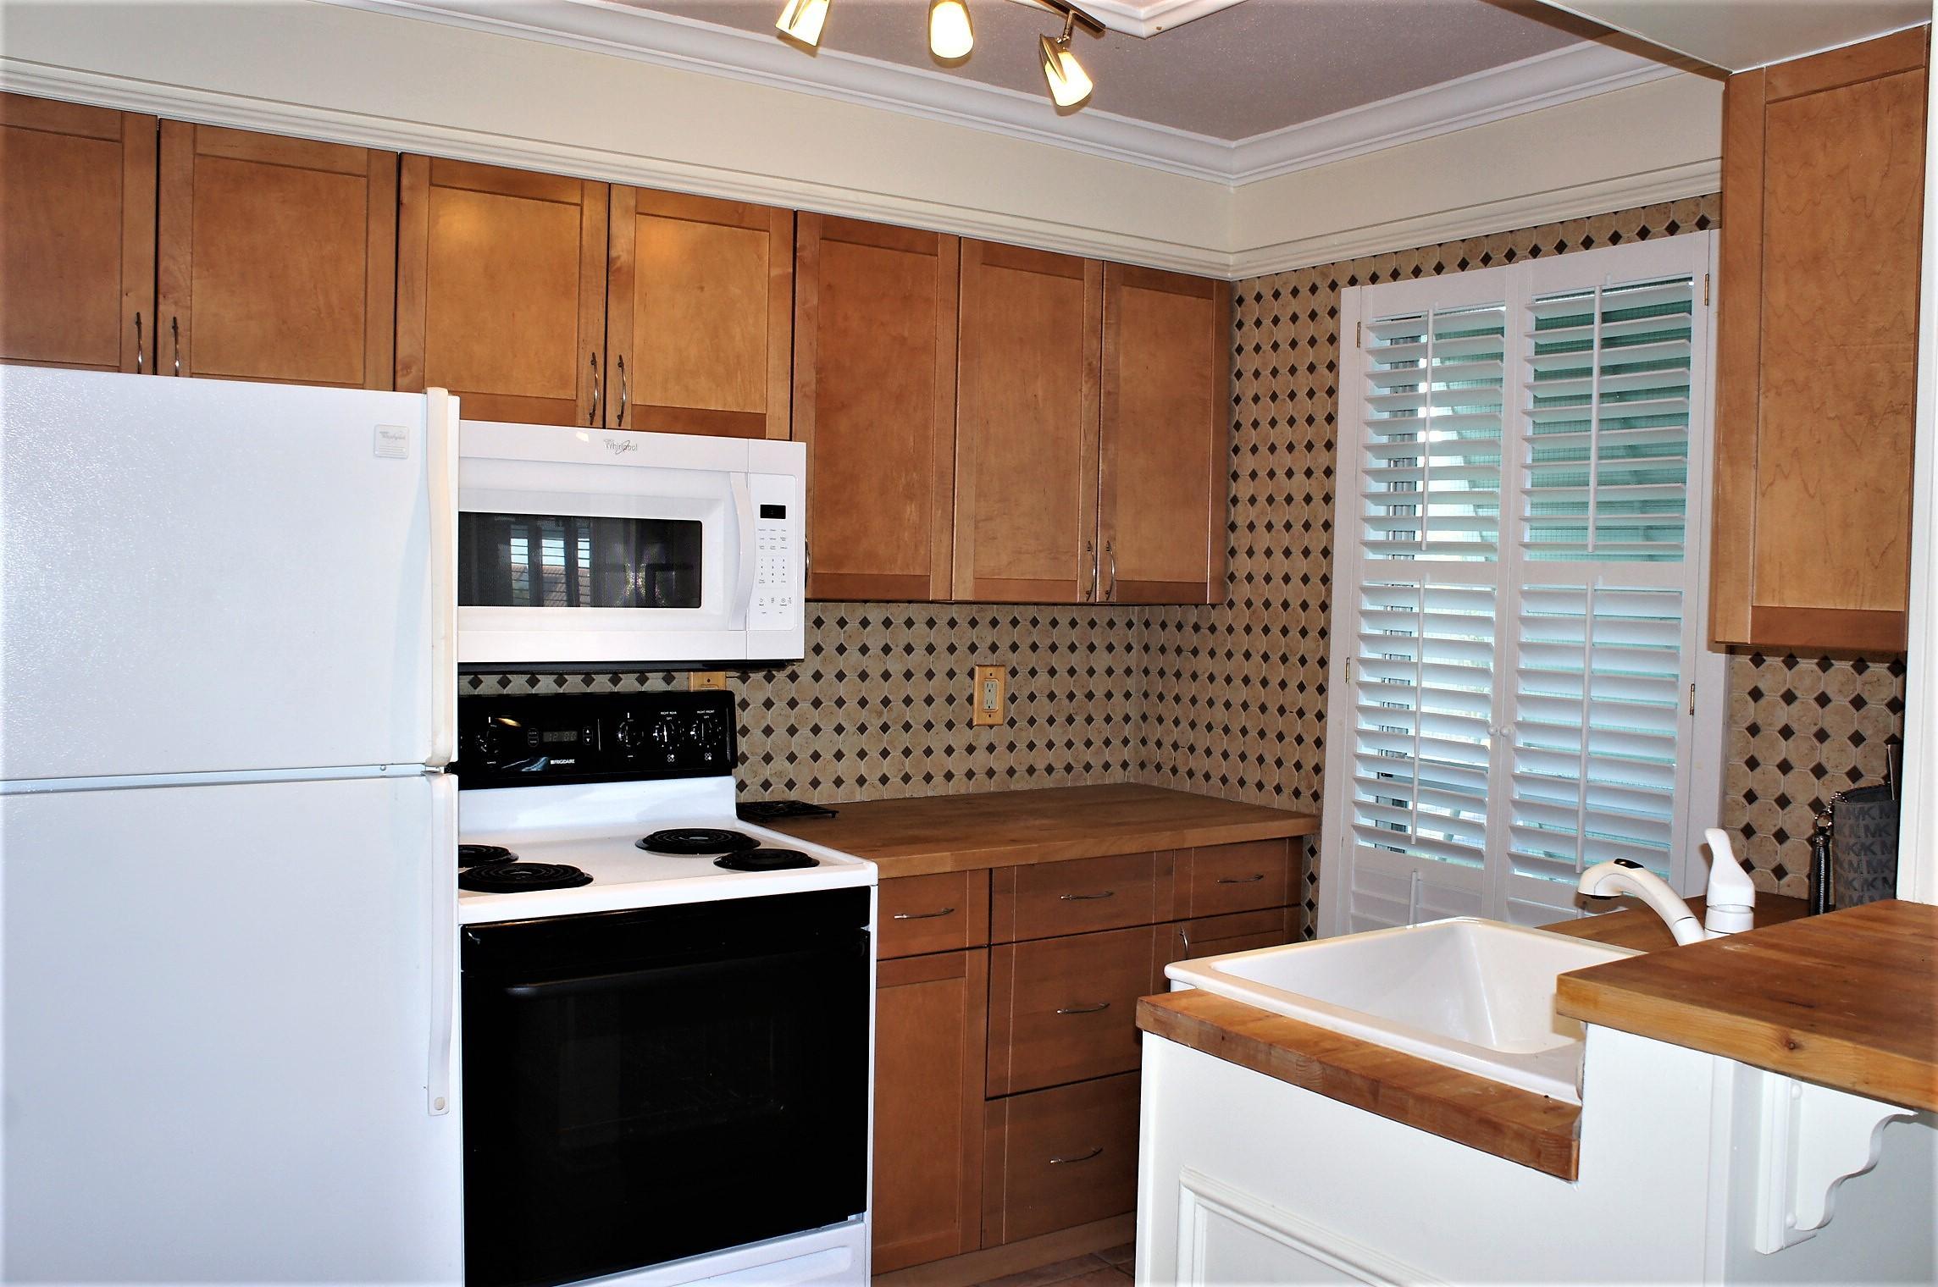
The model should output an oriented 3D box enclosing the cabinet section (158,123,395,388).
[{"bbox_3d":[-1.280,-0.661,2.758,0.379,0.459,0.339,-1,3,-32],"label":"cabinet section"}]

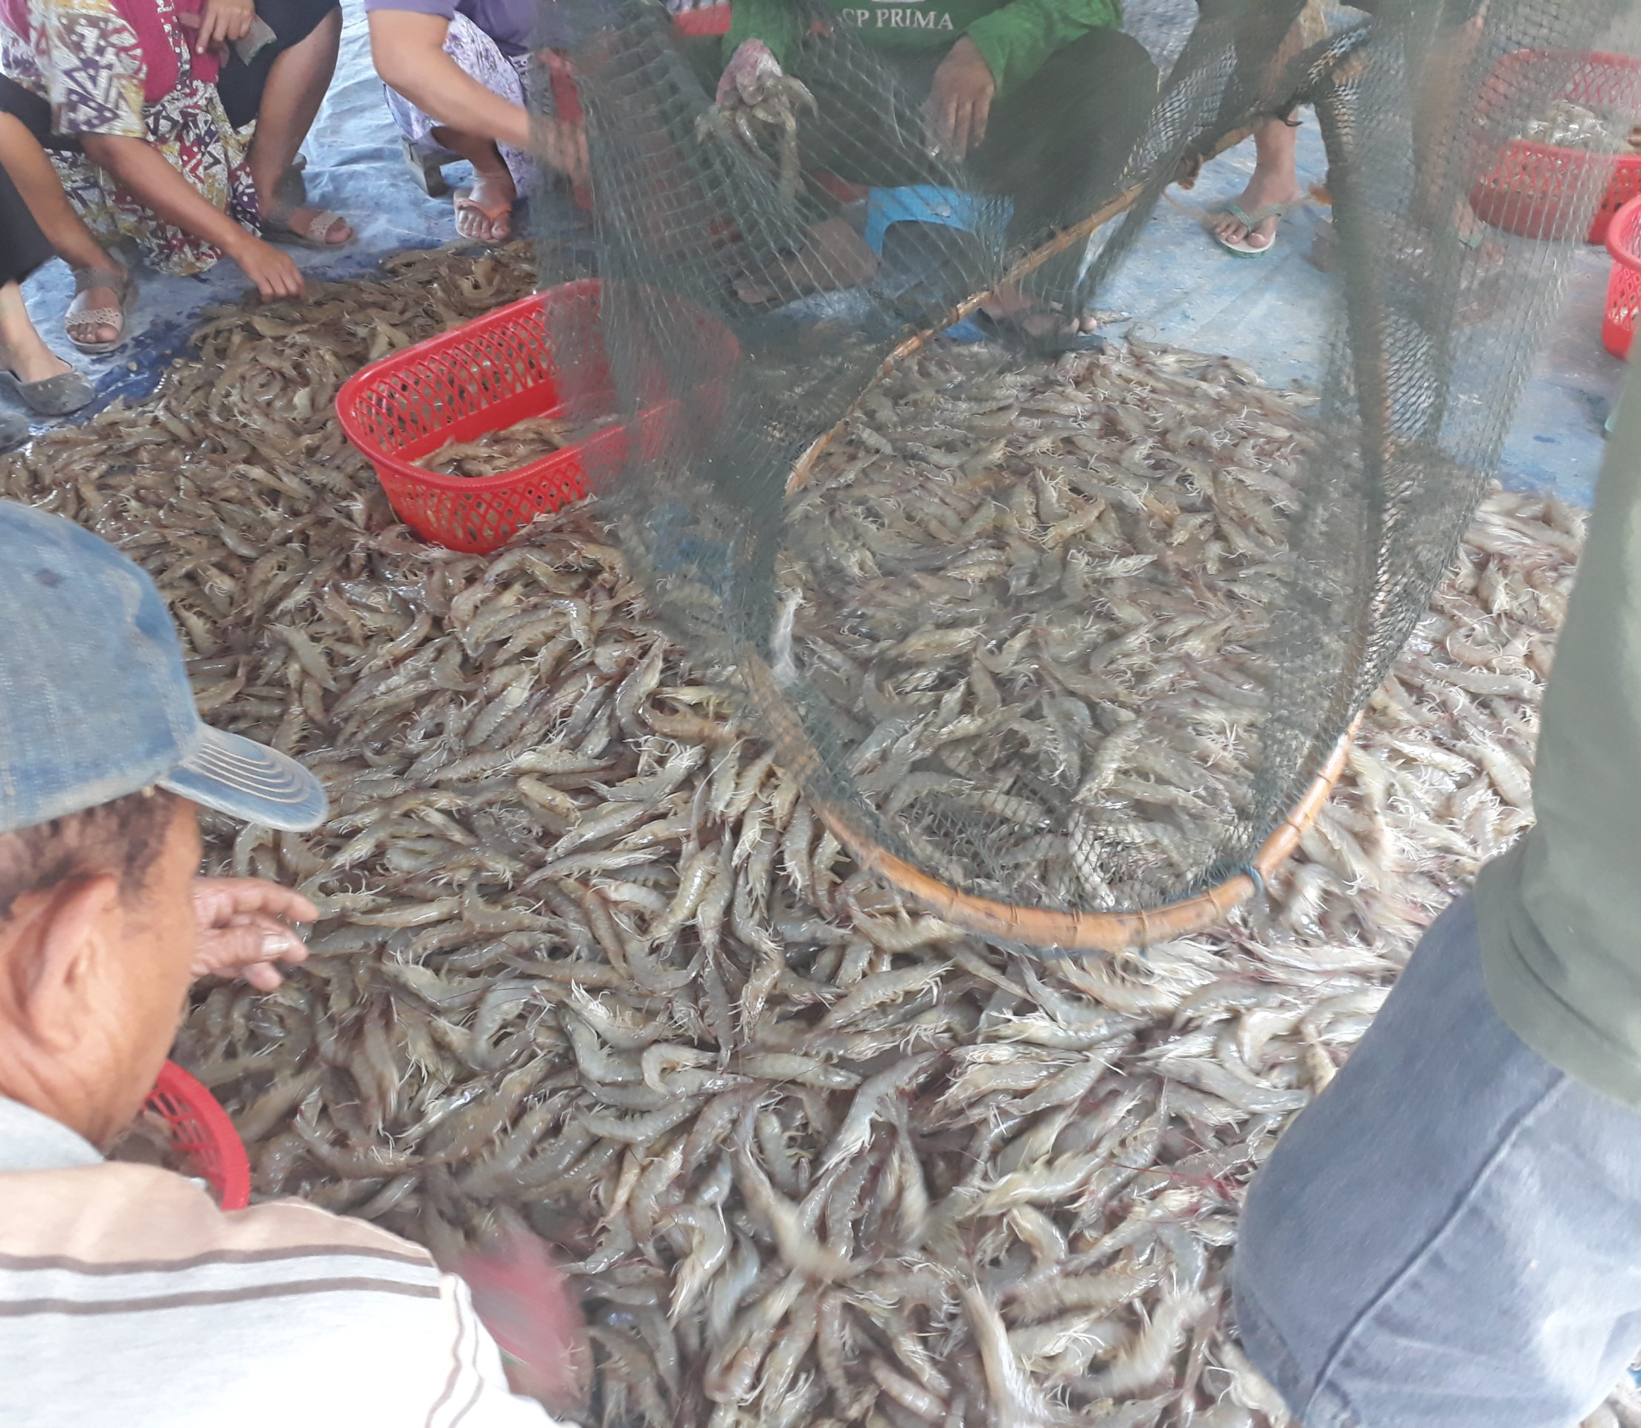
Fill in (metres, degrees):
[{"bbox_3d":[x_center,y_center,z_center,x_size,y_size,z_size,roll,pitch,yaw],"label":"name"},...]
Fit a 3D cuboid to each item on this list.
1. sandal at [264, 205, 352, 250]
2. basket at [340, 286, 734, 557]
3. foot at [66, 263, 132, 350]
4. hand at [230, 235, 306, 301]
[{"bbox_3d":[-0.927,-0.891,2.626,0.240,0.090,0.095,15,46,15],"label":"sandal"},{"bbox_3d":[-0.369,-0.394,2.024,0.515,0.165,0.355,-33,53,-29],"label":"basket"},{"bbox_3d":[-1.172,-0.686,2.417,0.095,0.090,0.240,-2,45,-2],"label":"foot"},{"bbox_3d":[-0.880,-0.709,2.374,0.135,0.085,0.085,40,47,-12],"label":"hand"}]

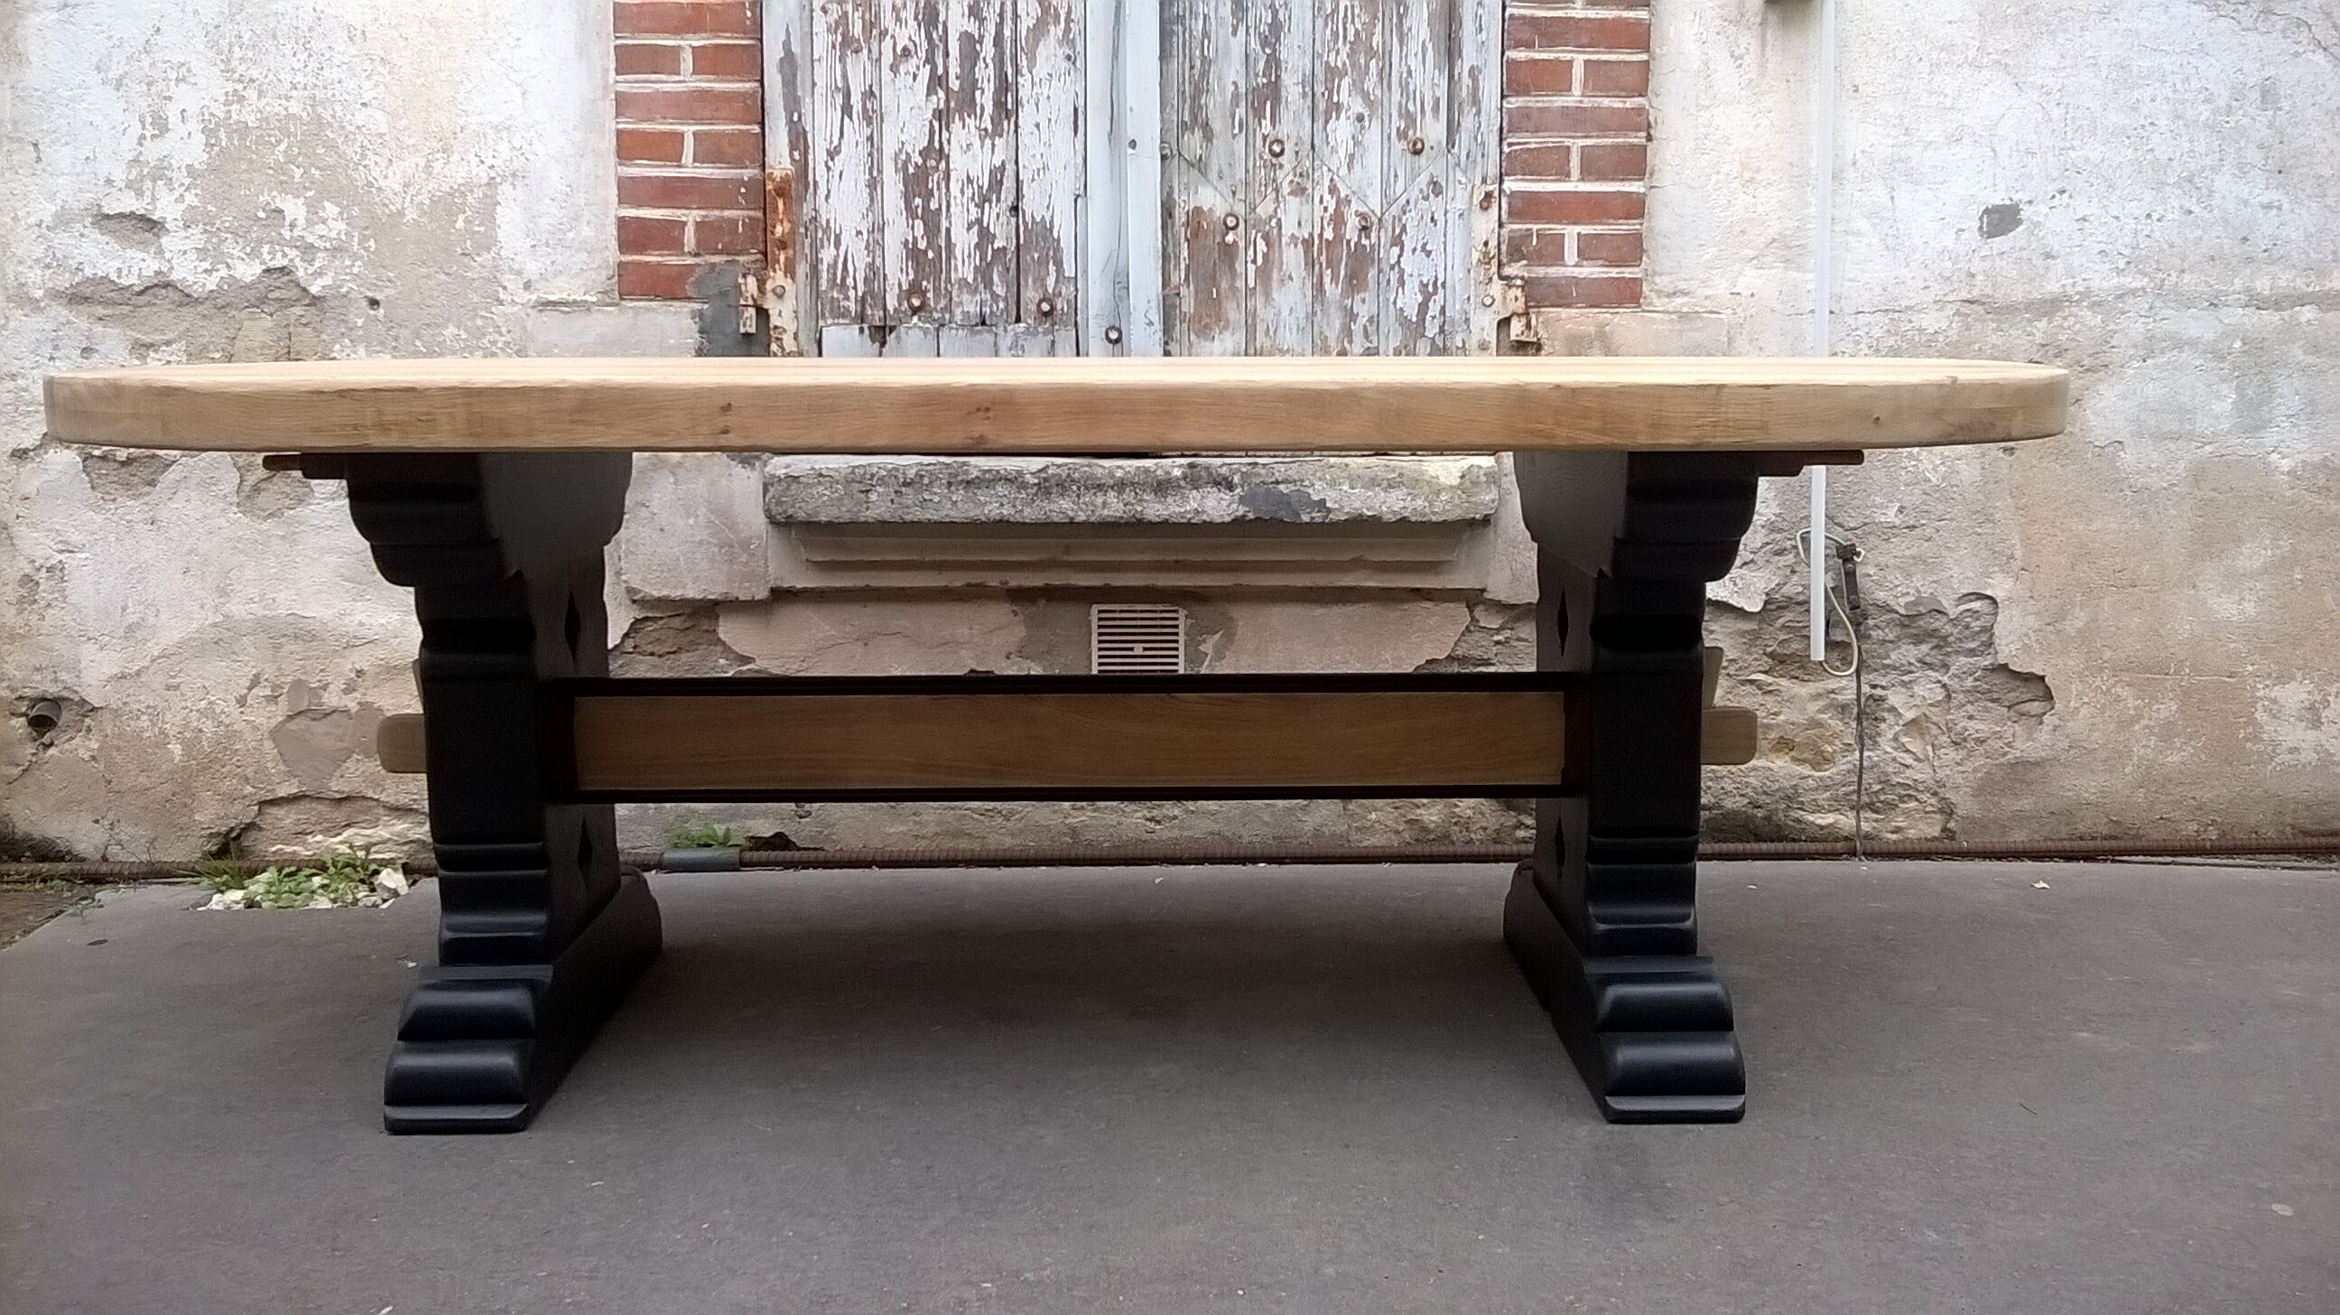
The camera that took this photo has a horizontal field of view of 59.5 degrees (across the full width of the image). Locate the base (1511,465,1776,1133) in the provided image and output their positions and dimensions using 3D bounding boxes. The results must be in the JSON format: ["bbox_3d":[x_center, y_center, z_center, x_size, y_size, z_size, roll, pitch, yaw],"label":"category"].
[{"bbox_3d":[0.524,0.080,2.394,0.146,0.718,0.624,0,10,-1],"label":"base"}]

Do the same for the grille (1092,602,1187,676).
[{"bbox_3d":[-0.047,-0.013,3.120,0.146,0.138,0.018,0,10,-1],"label":"grille"}]

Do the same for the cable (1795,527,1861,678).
[{"bbox_3d":[0.999,-0.081,3.110,0.098,0.225,0.045,0,10,-1],"label":"cable"}]

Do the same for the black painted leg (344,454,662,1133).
[{"bbox_3d":[-0.747,0.086,2.371,0.146,0.718,0.624,0,10,-1],"label":"black painted leg"}]

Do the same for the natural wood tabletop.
[{"bbox_3d":[-0.115,-0.299,2.316,2.179,0.060,0.936,0,10,-1],"label":"natural wood tabletop"}]

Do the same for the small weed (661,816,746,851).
[{"bbox_3d":[-0.715,0.272,3.140,0.125,0.060,0.080,0,10,-1],"label":"small weed"}]

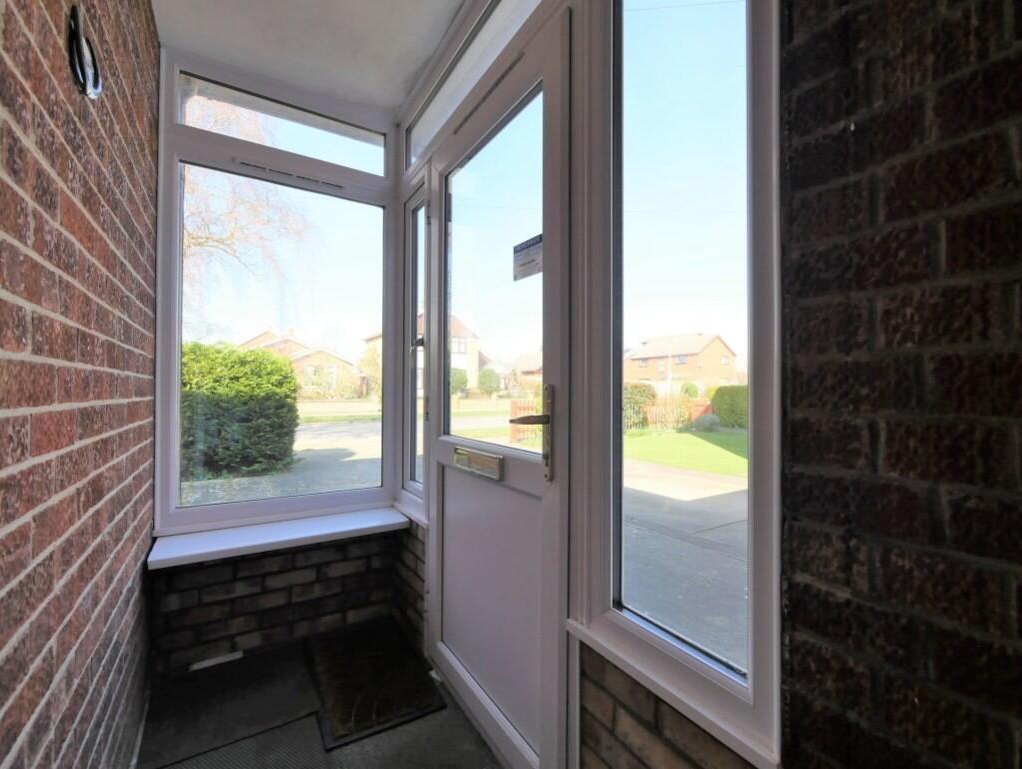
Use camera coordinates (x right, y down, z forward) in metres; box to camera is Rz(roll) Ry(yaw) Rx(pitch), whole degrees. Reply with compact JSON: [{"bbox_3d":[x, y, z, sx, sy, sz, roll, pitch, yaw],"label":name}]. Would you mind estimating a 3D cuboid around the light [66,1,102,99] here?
[{"bbox_3d":[-0.789,-0.618,0.779,0.035,0.152,0.120,1,-1,-34],"label":"light"}]

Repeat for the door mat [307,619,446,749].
[{"bbox_3d":[-0.558,1.111,1.625,0.385,0.012,0.645,1,-1,-34],"label":"door mat"}]

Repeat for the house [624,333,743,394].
[{"bbox_3d":[22.261,-1.934,53.799,8.250,7.700,9.600,1,-1,-34],"label":"house"}]

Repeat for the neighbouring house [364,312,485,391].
[{"bbox_3d":[-7.295,-2.002,34.344,7.200,7.200,6.500,1,-1,-30],"label":"neighbouring house"}]

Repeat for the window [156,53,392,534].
[{"bbox_3d":[-0.964,-0.342,1.794,0.880,1.817,0.075,1,-1,-30],"label":"window"}]

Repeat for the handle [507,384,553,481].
[{"bbox_3d":[0.047,0.118,1.052,0.056,0.236,0.122,1,-1,-34],"label":"handle"}]

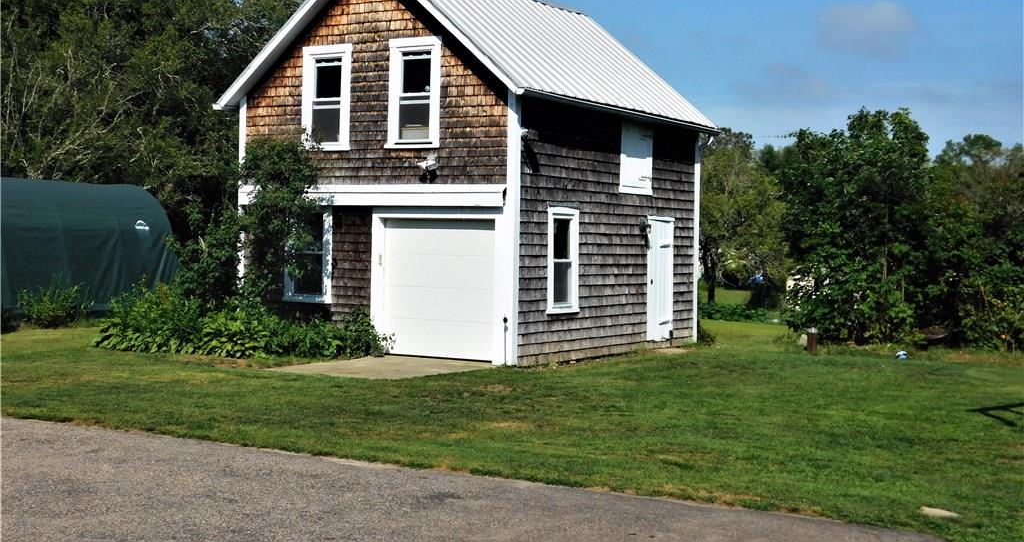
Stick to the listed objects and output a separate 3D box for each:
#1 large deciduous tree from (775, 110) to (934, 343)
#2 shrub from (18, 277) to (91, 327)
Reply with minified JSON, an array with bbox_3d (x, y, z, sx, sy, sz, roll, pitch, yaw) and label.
[{"bbox_3d":[6.941,-0.969,26.757,3.000,4.650,3.000,1,1,0],"label":"large deciduous tree"},{"bbox_3d":[-8.995,0.582,26.191,1.350,0.950,1.200,1,1,0],"label":"shrub"}]

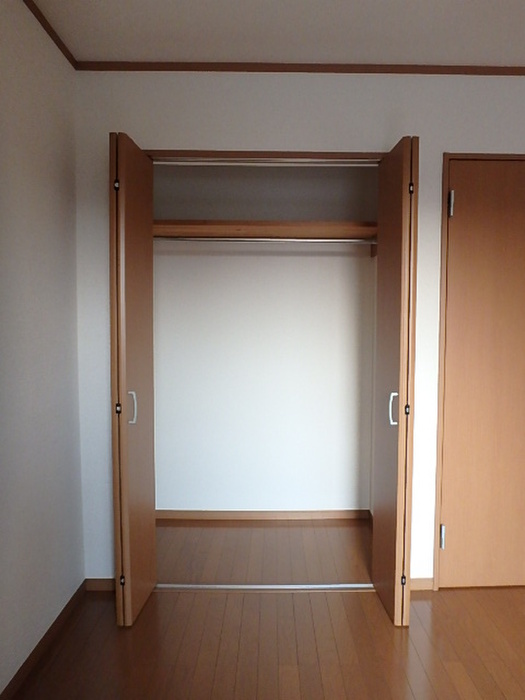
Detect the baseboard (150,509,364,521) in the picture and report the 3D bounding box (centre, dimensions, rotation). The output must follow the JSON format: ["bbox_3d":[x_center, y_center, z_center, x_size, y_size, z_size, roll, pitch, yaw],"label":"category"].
[{"bbox_3d":[-0.001,1.069,2.738,1.400,0.060,0.015,0,3,0],"label":"baseboard"}]

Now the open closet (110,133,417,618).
[{"bbox_3d":[0.005,0.118,2.184,1.315,2.015,0.970,0,3,0],"label":"open closet"}]

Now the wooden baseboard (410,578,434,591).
[{"bbox_3d":[0.742,1.107,1.997,0.139,0.060,0.015,0,3,0],"label":"wooden baseboard"}]

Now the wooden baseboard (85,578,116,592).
[{"bbox_3d":[-0.744,1.106,1.989,0.173,0.060,0.015,0,3,0],"label":"wooden baseboard"}]

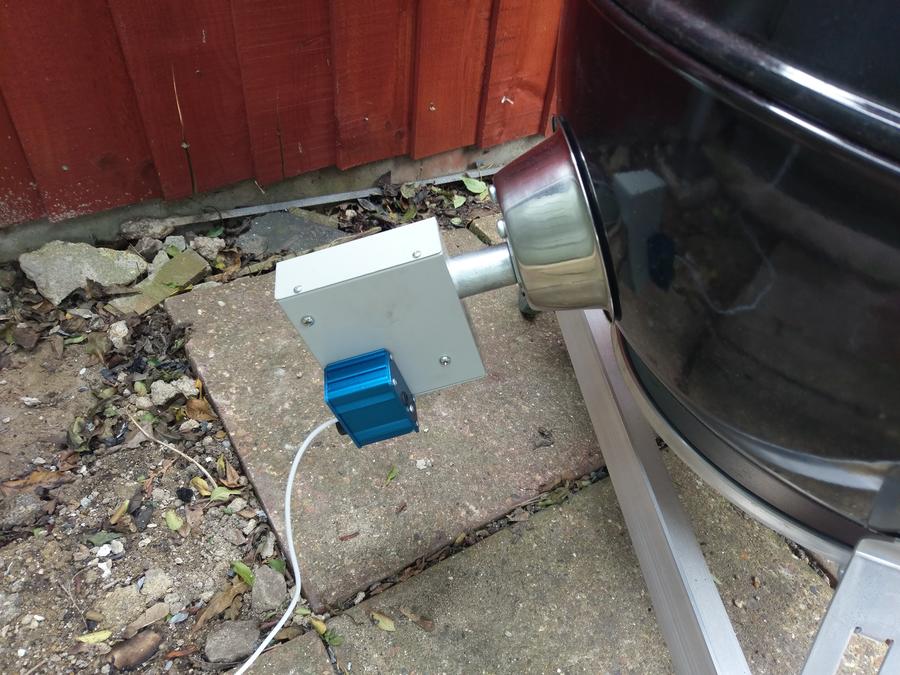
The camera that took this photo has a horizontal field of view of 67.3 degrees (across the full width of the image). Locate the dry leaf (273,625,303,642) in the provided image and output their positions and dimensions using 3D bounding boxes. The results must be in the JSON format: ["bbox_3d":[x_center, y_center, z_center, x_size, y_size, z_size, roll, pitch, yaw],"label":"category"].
[{"bbox_3d":[-0.137,0.251,0.574,0.025,0.007,0.010,-19,48,-27],"label":"dry leaf"}]

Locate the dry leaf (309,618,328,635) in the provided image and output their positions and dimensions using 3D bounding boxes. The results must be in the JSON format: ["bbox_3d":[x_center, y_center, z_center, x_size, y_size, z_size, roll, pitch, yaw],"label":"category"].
[{"bbox_3d":[-0.105,0.230,0.537,0.018,0.005,0.009,31,47,27],"label":"dry leaf"}]

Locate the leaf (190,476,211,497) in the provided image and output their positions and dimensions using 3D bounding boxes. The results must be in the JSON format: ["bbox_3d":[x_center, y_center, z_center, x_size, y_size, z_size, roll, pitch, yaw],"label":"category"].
[{"bbox_3d":[-0.233,0.139,0.632,0.013,0.006,0.027,-30,52,-34],"label":"leaf"}]

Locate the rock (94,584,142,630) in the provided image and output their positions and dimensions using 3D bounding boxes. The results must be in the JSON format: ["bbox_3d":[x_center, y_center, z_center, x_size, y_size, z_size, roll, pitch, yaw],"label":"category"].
[{"bbox_3d":[-0.293,0.238,0.597,0.041,0.019,0.034,7,44,0],"label":"rock"}]

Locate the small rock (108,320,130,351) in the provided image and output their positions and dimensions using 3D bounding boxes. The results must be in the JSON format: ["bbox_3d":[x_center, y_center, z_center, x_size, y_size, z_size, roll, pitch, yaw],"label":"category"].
[{"bbox_3d":[-0.402,-0.002,0.821,0.024,0.021,0.027,7,44,0],"label":"small rock"}]

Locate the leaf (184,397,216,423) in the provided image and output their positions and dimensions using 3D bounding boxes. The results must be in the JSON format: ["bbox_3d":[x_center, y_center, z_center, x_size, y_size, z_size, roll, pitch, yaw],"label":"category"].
[{"bbox_3d":[-0.258,0.074,0.699,0.024,0.010,0.038,-29,51,-33],"label":"leaf"}]

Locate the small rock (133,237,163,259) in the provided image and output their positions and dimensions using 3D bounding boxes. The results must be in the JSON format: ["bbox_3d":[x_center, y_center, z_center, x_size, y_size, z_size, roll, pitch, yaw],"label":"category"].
[{"bbox_3d":[-0.414,-0.122,0.925,0.038,0.028,0.040,-17,48,-26],"label":"small rock"}]

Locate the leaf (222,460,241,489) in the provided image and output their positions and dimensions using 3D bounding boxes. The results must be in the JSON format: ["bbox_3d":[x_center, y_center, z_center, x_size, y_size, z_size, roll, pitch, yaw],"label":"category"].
[{"bbox_3d":[-0.207,0.131,0.640,0.015,0.011,0.028,-22,48,-28],"label":"leaf"}]

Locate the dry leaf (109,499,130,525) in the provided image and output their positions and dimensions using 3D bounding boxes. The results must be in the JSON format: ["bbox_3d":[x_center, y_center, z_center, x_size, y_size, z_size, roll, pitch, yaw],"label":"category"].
[{"bbox_3d":[-0.325,0.171,0.665,0.009,0.007,0.030,15,45,8],"label":"dry leaf"}]

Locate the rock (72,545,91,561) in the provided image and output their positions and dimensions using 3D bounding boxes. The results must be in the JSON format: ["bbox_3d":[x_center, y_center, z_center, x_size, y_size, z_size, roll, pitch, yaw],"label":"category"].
[{"bbox_3d":[-0.337,0.197,0.618,0.015,0.009,0.015,-22,50,-29],"label":"rock"}]

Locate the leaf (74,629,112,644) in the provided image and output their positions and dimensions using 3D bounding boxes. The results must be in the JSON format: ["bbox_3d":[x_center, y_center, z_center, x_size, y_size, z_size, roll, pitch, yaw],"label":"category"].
[{"bbox_3d":[-0.307,0.257,0.582,0.032,0.005,0.010,-8,46,-15],"label":"leaf"}]

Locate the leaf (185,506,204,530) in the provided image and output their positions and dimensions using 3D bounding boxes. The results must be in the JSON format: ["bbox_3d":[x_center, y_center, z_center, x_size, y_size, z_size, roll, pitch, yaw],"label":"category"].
[{"bbox_3d":[-0.252,0.179,0.668,0.018,0.007,0.026,7,44,0],"label":"leaf"}]

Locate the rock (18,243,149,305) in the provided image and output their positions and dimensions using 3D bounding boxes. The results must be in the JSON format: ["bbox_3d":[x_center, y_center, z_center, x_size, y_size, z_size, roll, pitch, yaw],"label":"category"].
[{"bbox_3d":[-0.450,-0.081,0.830,0.142,0.052,0.068,0,41,-5],"label":"rock"}]

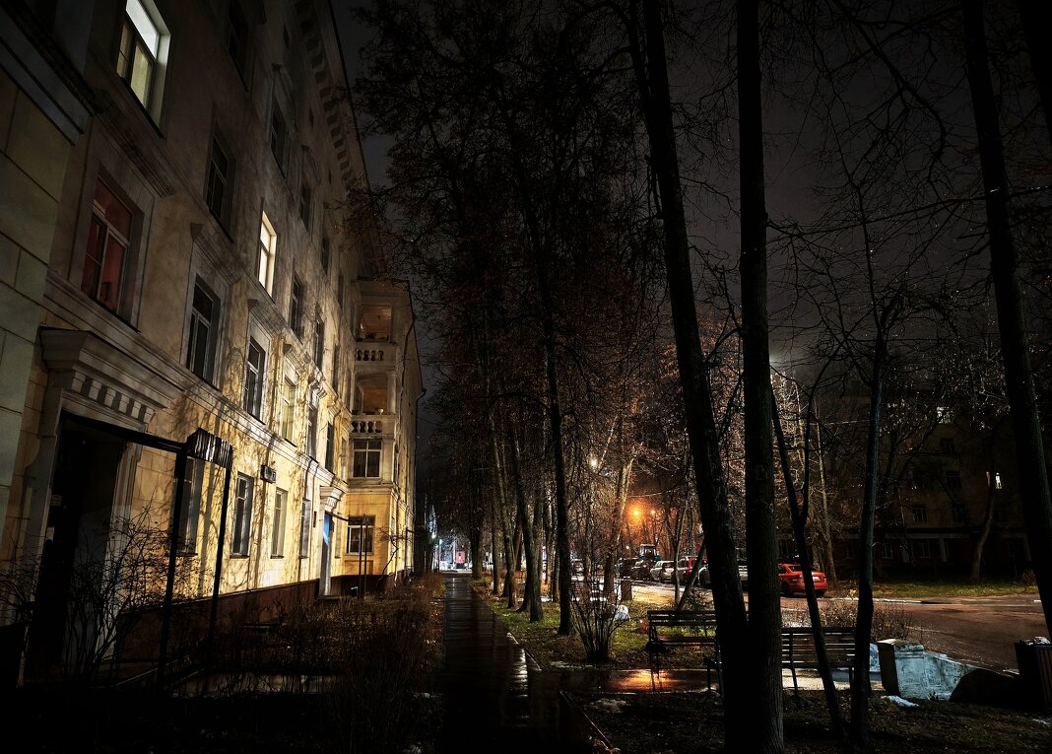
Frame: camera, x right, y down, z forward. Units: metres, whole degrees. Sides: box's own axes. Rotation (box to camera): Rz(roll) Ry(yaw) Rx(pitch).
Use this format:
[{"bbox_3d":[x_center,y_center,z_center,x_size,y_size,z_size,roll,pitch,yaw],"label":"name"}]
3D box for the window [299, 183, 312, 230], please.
[{"bbox_3d":[-7.444,-5.816,23.415,0.200,1.620,1.350,1,-14,-6],"label":"window"}]

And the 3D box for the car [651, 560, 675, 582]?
[{"bbox_3d":[9.869,13.608,49.037,1.760,1.480,4.300,0,-14,-4],"label":"car"}]

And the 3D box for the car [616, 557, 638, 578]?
[{"bbox_3d":[9.421,17.278,63.053,1.780,1.600,4.400,1,-15,-6],"label":"car"}]

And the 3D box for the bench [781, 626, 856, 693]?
[{"bbox_3d":[3.482,3.707,9.243,1.800,0.810,0.570,0,-14,-1],"label":"bench"}]

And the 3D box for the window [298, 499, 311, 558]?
[{"bbox_3d":[-7.757,5.264,24.357,0.200,1.900,1.500,1,-14,-6],"label":"window"}]

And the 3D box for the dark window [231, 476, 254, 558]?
[{"bbox_3d":[-6.911,3.359,16.903,0.200,1.890,1.520,1,-14,-6],"label":"dark window"}]

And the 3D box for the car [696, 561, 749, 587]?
[{"bbox_3d":[11.270,11.574,40.841,1.780,1.500,4.400,1,-15,-6],"label":"car"}]

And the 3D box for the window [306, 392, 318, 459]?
[{"bbox_3d":[-7.592,1.901,24.552,0.200,1.934,1.536,1,-15,-6],"label":"window"}]

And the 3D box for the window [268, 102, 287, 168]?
[{"bbox_3d":[-6.947,-6.613,19.427,0.200,1.656,1.440,1,-15,-6],"label":"window"}]

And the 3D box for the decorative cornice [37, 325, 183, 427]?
[{"bbox_3d":[-5.629,0.145,9.764,0.520,0.648,3.144,1,-15,-6],"label":"decorative cornice"}]

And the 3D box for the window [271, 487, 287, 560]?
[{"bbox_3d":[-7.118,4.188,19.921,0.200,1.891,1.440,1,-15,-6],"label":"window"}]

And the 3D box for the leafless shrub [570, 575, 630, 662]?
[{"bbox_3d":[1.256,4.072,11.910,1.020,1.470,1.000,0,-14,-1],"label":"leafless shrub"}]

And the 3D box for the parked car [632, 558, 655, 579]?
[{"bbox_3d":[9.960,15.826,57.256,1.780,1.500,4.400,1,-15,-6],"label":"parked car"}]

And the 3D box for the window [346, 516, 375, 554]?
[{"bbox_3d":[-8.000,7.682,33.971,1.331,1.825,0.200,1,-14,-6],"label":"window"}]

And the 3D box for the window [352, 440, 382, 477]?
[{"bbox_3d":[-7.562,3.927,33.308,1.392,1.848,0.200,1,-15,-6],"label":"window"}]

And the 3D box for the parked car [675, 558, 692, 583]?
[{"bbox_3d":[10.357,12.166,43.727,1.800,1.620,4.400,0,-14,-4],"label":"parked car"}]

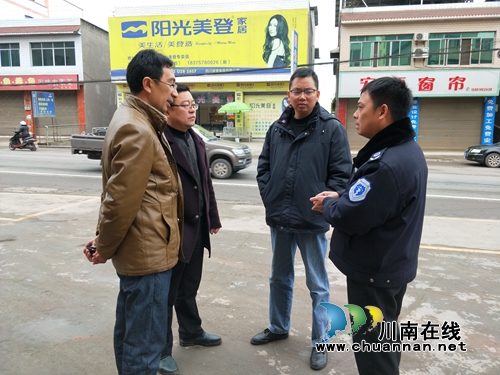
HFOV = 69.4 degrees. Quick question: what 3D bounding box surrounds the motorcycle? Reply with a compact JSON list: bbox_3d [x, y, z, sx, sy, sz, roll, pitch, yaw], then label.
[{"bbox_3d":[-11.855,-2.439,18.900,1.760,1.100,0.680,2,8,11],"label":"motorcycle"}]

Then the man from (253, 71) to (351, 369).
[{"bbox_3d":[0.318,0.175,2.190,0.600,1.730,0.430,4,9,23],"label":"man"}]

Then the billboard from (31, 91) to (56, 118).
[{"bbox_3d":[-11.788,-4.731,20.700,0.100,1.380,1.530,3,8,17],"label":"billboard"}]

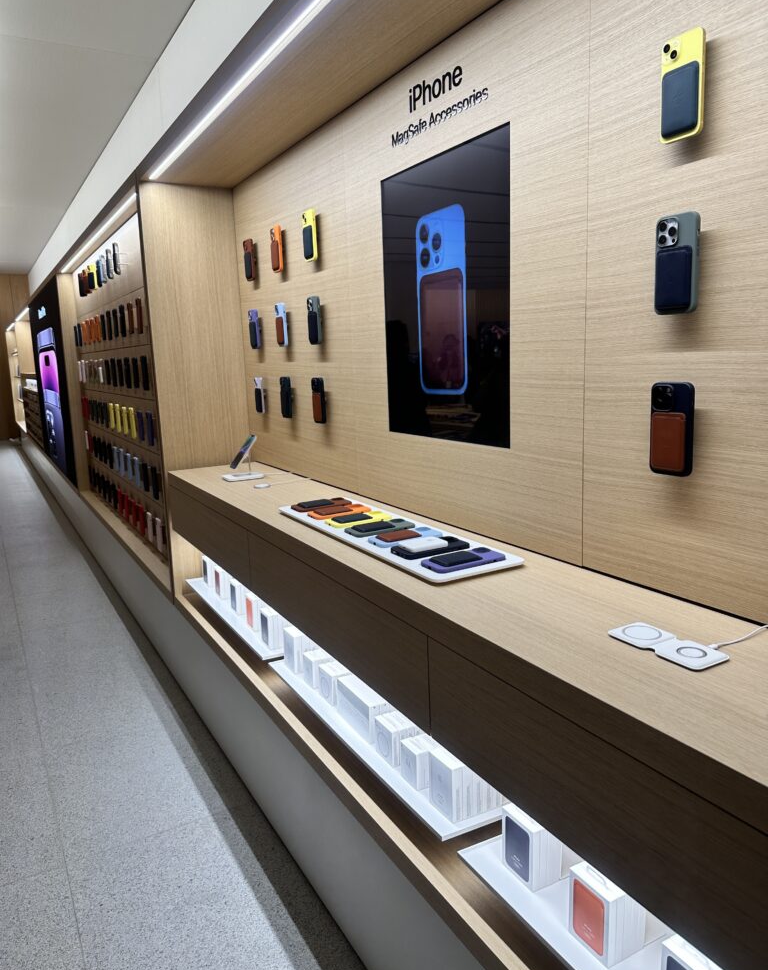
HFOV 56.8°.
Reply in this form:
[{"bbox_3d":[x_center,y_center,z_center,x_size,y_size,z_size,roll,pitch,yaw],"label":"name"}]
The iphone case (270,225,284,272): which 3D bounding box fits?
[{"bbox_3d":[-0.378,-0.830,2.497,0.015,0.150,0.074,-8,12,-29],"label":"iphone case"}]

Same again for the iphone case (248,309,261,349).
[{"bbox_3d":[-0.508,-0.610,2.786,0.015,0.150,0.074,-8,12,-29],"label":"iphone case"}]

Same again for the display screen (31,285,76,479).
[{"bbox_3d":[-3.111,-0.955,6.666,0.060,1.630,2.900,-8,12,-29],"label":"display screen"}]

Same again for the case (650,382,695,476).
[{"bbox_3d":[0.470,-0.092,1.165,0.015,0.150,0.074,-8,12,-29],"label":"case"}]

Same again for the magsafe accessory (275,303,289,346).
[{"bbox_3d":[-0.369,-0.575,2.546,0.015,0.150,0.074,-8,12,-29],"label":"magsafe accessory"}]

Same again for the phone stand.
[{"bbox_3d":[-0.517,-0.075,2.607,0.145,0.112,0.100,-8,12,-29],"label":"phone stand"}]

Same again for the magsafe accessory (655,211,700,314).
[{"bbox_3d":[0.460,-0.346,1.118,0.015,0.150,0.074,-8,12,-29],"label":"magsafe accessory"}]

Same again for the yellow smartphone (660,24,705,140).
[{"bbox_3d":[0.450,-0.602,1.075,0.013,0.147,0.071,-8,12,-29],"label":"yellow smartphone"}]

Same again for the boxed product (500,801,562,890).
[{"bbox_3d":[0.254,0.618,1.225,0.060,0.111,0.079,-8,12,-29],"label":"boxed product"}]

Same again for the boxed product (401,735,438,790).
[{"bbox_3d":[0.084,0.586,1.509,0.071,0.083,0.065,-8,12,-29],"label":"boxed product"}]

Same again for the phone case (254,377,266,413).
[{"bbox_3d":[-0.496,-0.358,2.832,0.013,0.147,0.071,-8,12,-29],"label":"phone case"}]

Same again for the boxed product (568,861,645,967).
[{"bbox_3d":[0.337,0.643,1.079,0.072,0.110,0.081,-8,12,-29],"label":"boxed product"}]

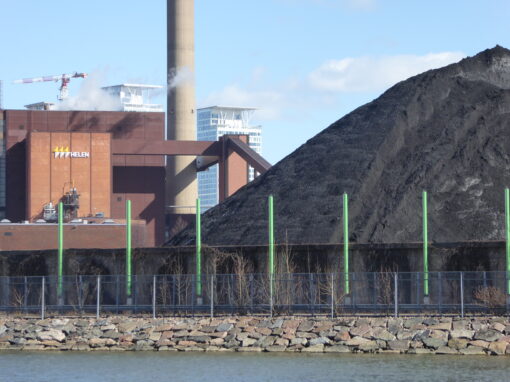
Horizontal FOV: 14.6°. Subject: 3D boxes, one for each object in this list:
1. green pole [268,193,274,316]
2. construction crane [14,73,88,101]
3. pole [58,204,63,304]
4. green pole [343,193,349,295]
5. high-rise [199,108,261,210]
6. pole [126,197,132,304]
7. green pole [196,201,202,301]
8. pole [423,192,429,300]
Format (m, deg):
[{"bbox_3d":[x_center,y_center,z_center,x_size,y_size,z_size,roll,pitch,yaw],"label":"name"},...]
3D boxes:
[{"bbox_3d":[0.878,2.992,104.543,0.210,5.480,0.210,0,-3,0],"label":"green pole"},{"bbox_3d":[-132.963,-5.699,1286.220,65.000,140.000,3.500,-3,-4,37],"label":"construction crane"},{"bbox_3d":[-10.812,3.353,110.622,0.210,5.430,0.210,0,-3,0],"label":"pole"},{"bbox_3d":[4.705,2.868,102.554,0.210,5.510,0.210,0,-3,0],"label":"green pole"},{"bbox_3d":[-15.626,7.712,1201.895,29.000,115.000,27.500,2,-4,-31],"label":"high-rise"},{"bbox_3d":[-6.865,3.241,108.570,0.210,5.420,0.210,0,-3,0],"label":"pole"},{"bbox_3d":[-3.007,3.136,106.564,0.210,5.410,0.210,0,-3,0],"label":"green pole"},{"bbox_3d":[8.635,2.760,100.510,0.210,5.500,0.210,0,-3,0],"label":"pole"}]

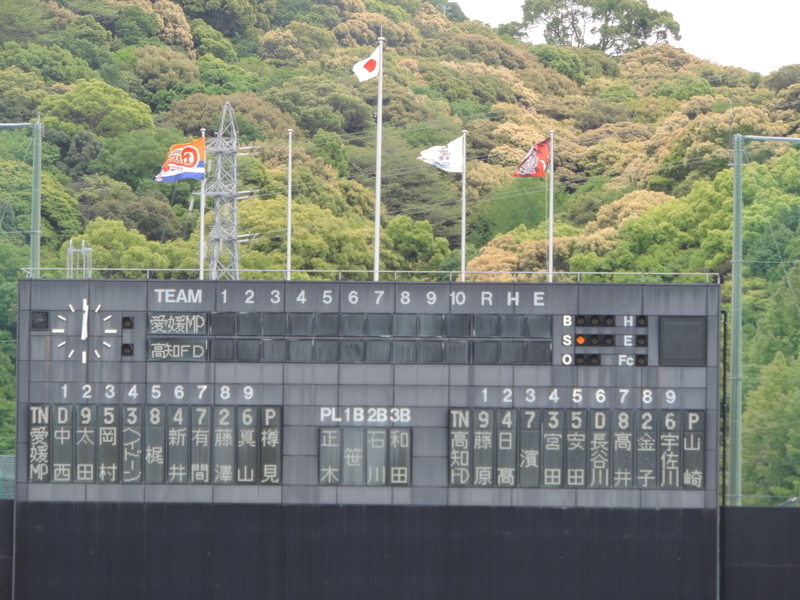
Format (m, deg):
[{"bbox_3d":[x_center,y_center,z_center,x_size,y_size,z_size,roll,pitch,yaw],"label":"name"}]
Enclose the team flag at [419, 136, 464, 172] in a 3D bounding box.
[{"bbox_3d":[1.312,-4.612,147.000,1.479,1.177,0.400,1,-3,0],"label":"team flag"}]

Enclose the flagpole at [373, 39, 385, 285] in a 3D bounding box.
[{"bbox_3d":[-0.665,-4.373,147.000,0.220,8.014,0.220,1,-3,0],"label":"flagpole"}]

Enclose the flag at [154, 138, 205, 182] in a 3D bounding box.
[{"bbox_3d":[-7.005,-4.445,147.000,1.638,1.415,0.400,1,-3,0],"label":"flag"}]

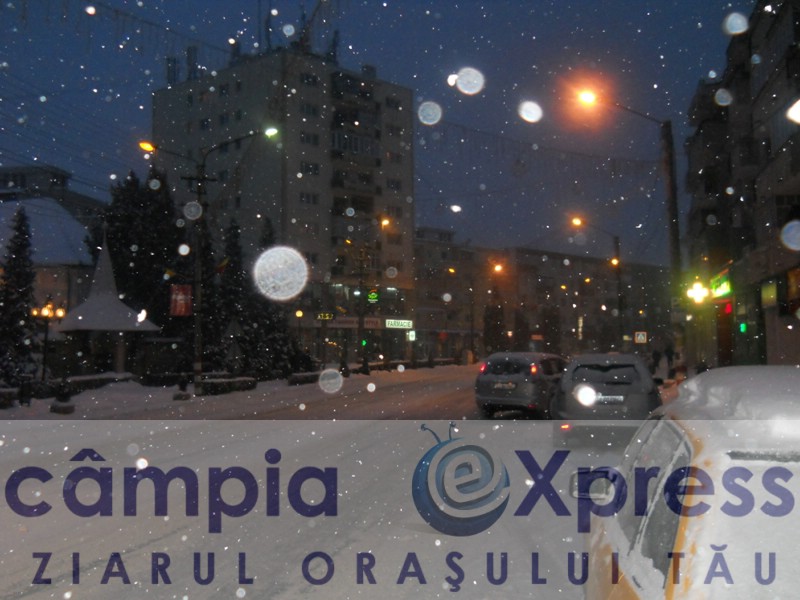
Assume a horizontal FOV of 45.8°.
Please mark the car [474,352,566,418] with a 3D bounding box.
[{"bbox_3d":[3.565,2.223,25.972,1.820,1.670,4.470,-1,-3,23],"label":"car"}]

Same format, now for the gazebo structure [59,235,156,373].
[{"bbox_3d":[-15.182,0.485,49.542,4.800,7.600,4.800,1,-3,-17],"label":"gazebo structure"}]

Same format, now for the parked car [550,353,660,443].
[{"bbox_3d":[3.930,1.784,17.941,1.810,1.620,4.400,0,-2,13],"label":"parked car"}]

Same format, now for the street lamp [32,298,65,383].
[{"bbox_3d":[-15.582,1.892,41.958,1.400,4.000,1.400,1,-3,-20],"label":"street lamp"}]

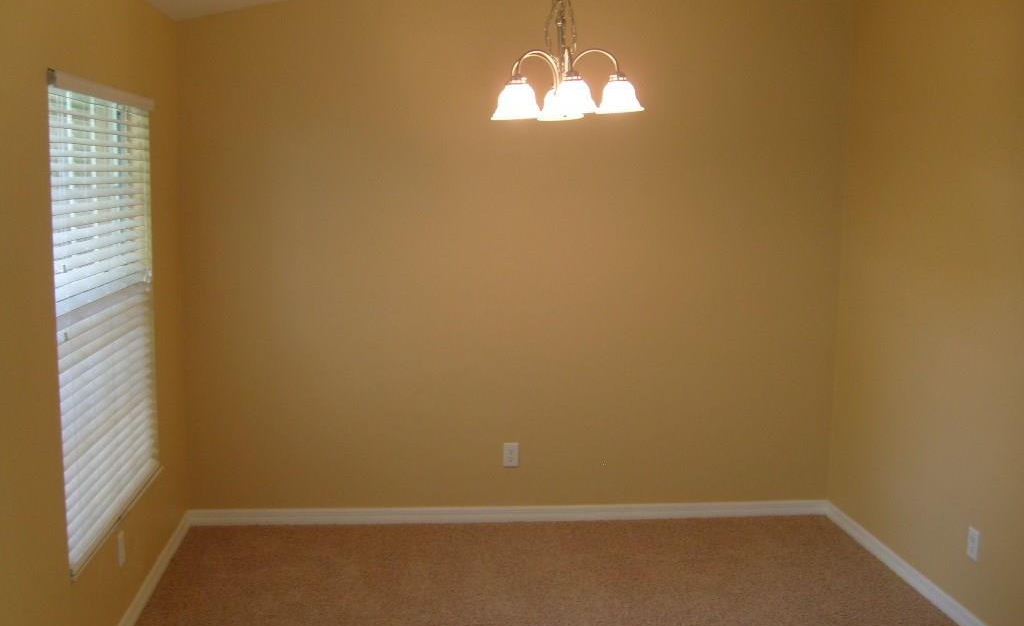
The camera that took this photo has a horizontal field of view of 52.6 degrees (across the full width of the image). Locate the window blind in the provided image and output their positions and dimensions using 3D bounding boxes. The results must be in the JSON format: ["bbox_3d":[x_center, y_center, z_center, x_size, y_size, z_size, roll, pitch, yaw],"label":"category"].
[{"bbox_3d":[-1.415,-0.021,3.637,0.077,1.517,1.227,0,8,-6],"label":"window blind"}]

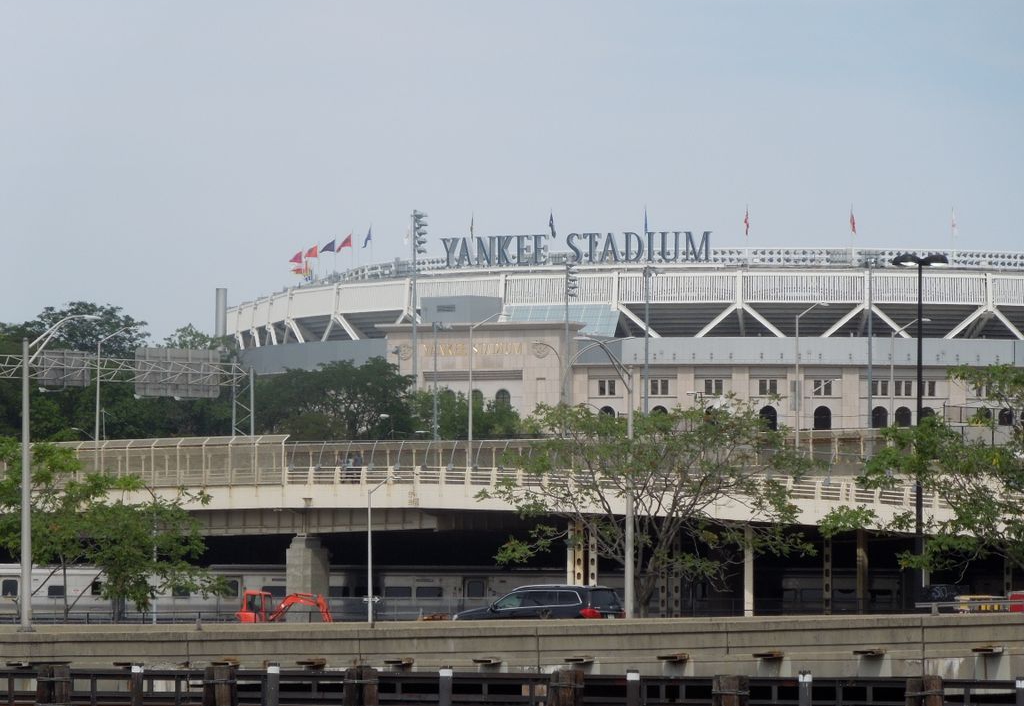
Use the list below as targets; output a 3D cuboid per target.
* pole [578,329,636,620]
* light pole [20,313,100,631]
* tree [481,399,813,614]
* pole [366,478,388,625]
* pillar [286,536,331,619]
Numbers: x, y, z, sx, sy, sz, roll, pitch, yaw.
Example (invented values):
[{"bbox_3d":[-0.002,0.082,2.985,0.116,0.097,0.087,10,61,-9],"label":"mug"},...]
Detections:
[{"bbox_3d":[2.652,3.770,162.000,0.350,8.550,2.800,-2,-3,37],"label":"pole"},{"bbox_3d":[-13.232,3.589,166.484,0.400,9.200,3.600,-2,-3,36],"label":"light pole"},{"bbox_3d":[5.073,6.546,210.194,12.200,9.700,11.000,0,-2,0],"label":"tree"},{"bbox_3d":[-5.625,9.704,249.009,0.400,8.450,2.400,-2,-3,37],"label":"pole"},{"bbox_3d":[-10.373,12.004,288.000,1.800,5.400,1.800,-2,-3,45],"label":"pillar"}]

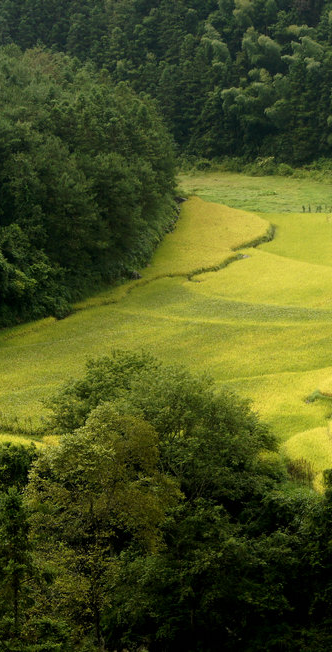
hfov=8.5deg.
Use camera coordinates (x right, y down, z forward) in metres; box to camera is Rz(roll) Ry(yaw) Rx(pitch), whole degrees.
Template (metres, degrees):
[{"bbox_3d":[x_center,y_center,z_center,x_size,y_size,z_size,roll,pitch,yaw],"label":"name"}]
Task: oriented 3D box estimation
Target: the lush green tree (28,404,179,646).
[{"bbox_3d":[-4.987,15.920,178.000,12.000,18.500,11.500,0,14,0],"label":"lush green tree"}]

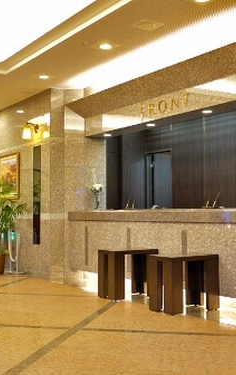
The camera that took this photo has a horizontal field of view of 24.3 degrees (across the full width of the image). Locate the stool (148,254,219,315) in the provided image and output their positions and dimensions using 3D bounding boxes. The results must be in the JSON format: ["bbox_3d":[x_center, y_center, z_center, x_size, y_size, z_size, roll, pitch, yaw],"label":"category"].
[{"bbox_3d":[0.671,0.971,5.621,0.589,0.555,0.372,1,-3,-33],"label":"stool"}]

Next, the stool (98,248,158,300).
[{"bbox_3d":[0.119,1.009,6.496,0.589,0.555,0.352,1,-3,-33],"label":"stool"}]

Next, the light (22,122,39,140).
[{"bbox_3d":[-1.355,-0.855,8.412,0.240,0.273,0.148,1,-3,-33],"label":"light"}]

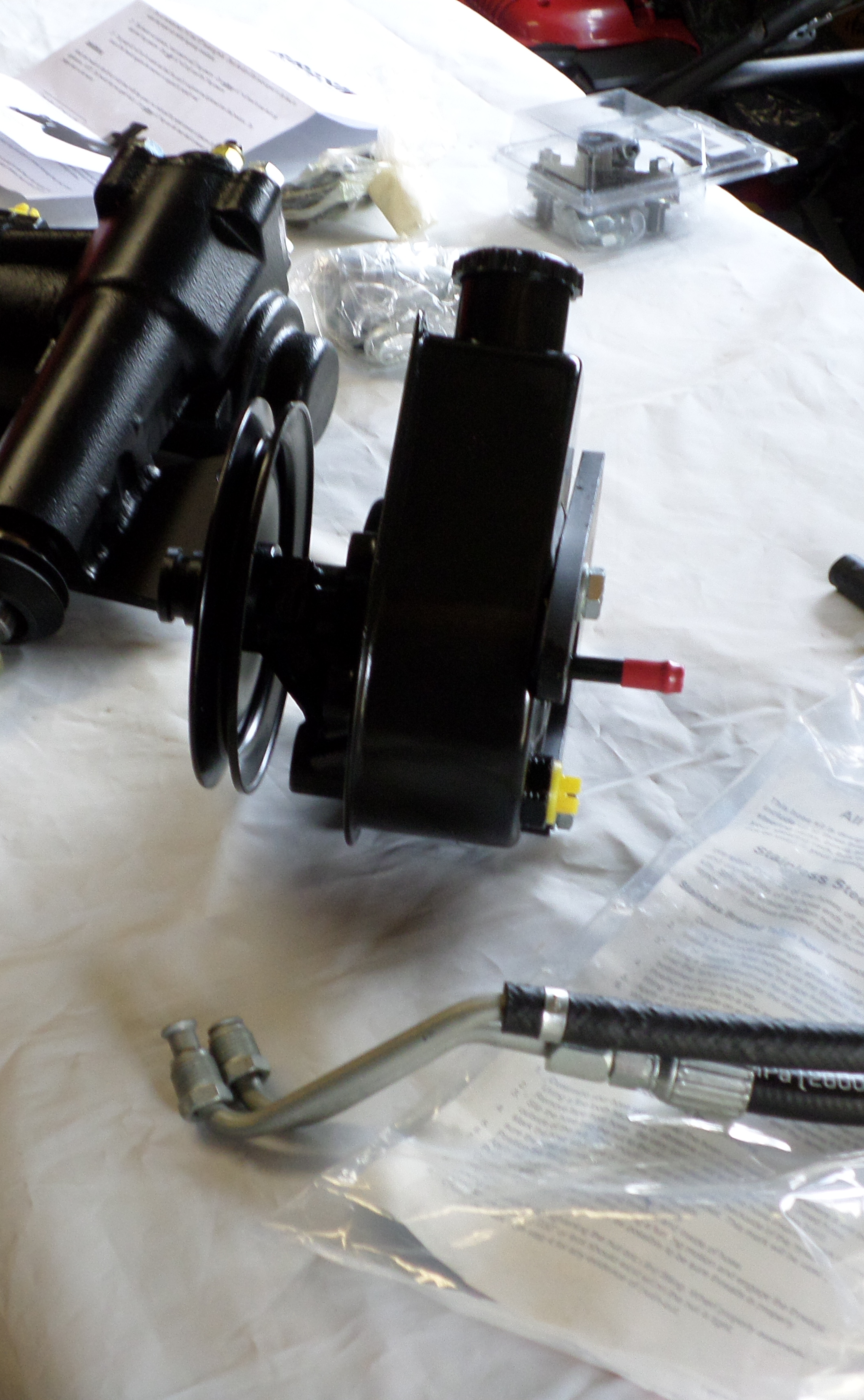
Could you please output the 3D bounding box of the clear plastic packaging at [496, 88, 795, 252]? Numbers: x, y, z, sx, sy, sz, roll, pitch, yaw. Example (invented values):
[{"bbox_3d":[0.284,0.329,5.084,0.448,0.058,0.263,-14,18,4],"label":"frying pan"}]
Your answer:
[{"bbox_3d":[0.145,-0.366,1.543,0.160,0.071,0.108,-16,37,-19],"label":"clear plastic packaging"}]

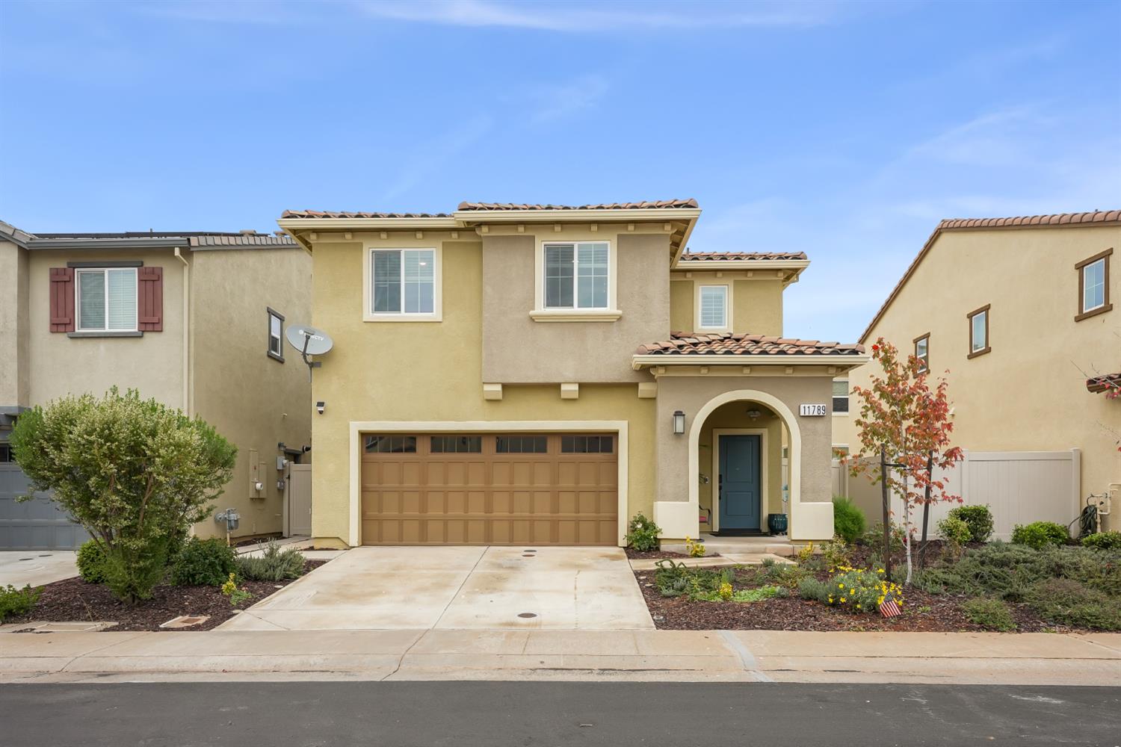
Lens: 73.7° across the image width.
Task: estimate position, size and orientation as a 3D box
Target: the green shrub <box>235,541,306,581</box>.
[{"bbox_3d":[-4.500,2.910,11.600,1.080,0.600,0.950,0,-4,0],"label":"green shrub"}]

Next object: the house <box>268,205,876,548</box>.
[{"bbox_3d":[0.170,0.150,19.200,10.400,6.900,12.000,0,-4,0],"label":"house"}]

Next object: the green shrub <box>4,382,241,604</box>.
[{"bbox_3d":[-5.965,1.650,10.200,3.000,2.900,2.700,0,-4,0],"label":"green shrub"}]

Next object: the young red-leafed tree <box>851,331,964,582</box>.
[{"bbox_3d":[5.224,1.312,11.300,1.700,3.650,1.600,0,-4,0],"label":"young red-leafed tree"}]

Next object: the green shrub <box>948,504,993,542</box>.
[{"bbox_3d":[8.071,2.947,14.700,0.880,0.740,0.850,0,-4,0],"label":"green shrub"}]

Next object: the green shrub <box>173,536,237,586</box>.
[{"bbox_3d":[-5.396,2.849,11.300,1.020,0.700,0.950,0,-4,0],"label":"green shrub"}]

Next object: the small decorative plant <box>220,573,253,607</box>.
[{"bbox_3d":[-4.293,2.879,9.900,0.440,0.410,0.400,0,-4,0],"label":"small decorative plant"}]

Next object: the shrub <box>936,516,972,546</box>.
[{"bbox_3d":[7.436,2.967,14.100,0.630,0.530,0.600,0,-4,0],"label":"shrub"}]

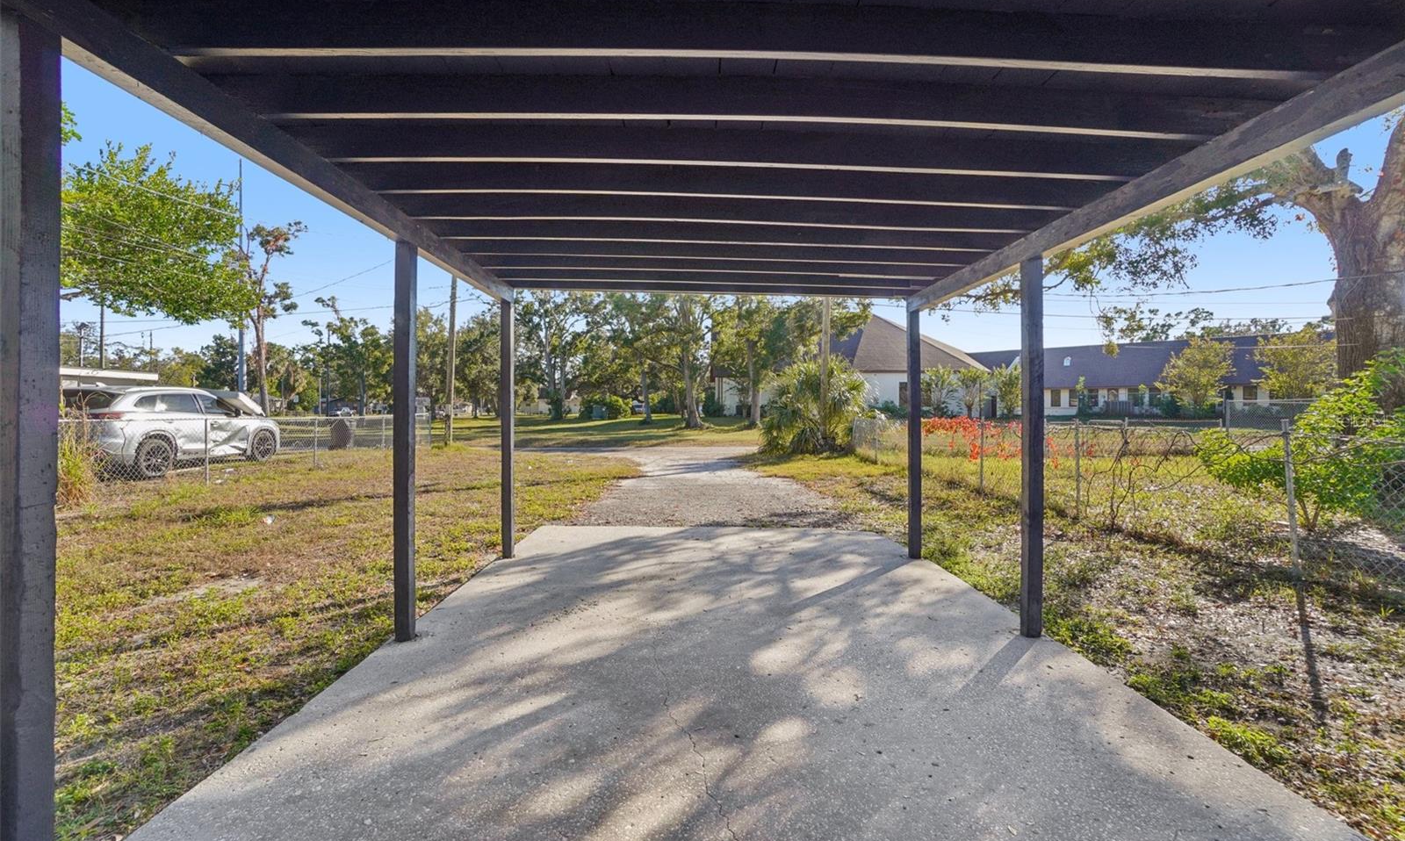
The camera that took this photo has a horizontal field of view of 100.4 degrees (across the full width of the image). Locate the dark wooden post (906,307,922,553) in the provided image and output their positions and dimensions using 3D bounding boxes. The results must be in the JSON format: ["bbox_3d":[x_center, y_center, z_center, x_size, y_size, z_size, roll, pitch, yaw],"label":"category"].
[{"bbox_3d":[2.021,0.138,5.542,0.090,2.334,0.090,0,1,-1],"label":"dark wooden post"}]

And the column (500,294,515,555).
[{"bbox_3d":[-1.820,0.095,5.500,0.089,2.380,0.089,0,1,-1],"label":"column"}]

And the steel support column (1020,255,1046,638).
[{"bbox_3d":[2.032,0.171,3.597,0.090,2.302,0.090,0,1,-1],"label":"steel support column"}]

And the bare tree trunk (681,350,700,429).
[{"bbox_3d":[-0.890,-2.260,43.000,1.250,5.800,1.000,0,1,0],"label":"bare tree trunk"}]

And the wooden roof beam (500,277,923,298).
[{"bbox_3d":[0.091,-1.294,5.538,4.000,0.145,0.041,1,1,-1],"label":"wooden roof beam"}]

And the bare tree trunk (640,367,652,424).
[{"bbox_3d":[-4.590,-2.070,48.000,0.950,4.650,0.750,0,1,0],"label":"bare tree trunk"}]

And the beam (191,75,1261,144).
[{"bbox_3d":[0.152,-1.225,2.262,4.200,0.140,0.040,1,1,-1],"label":"beam"}]

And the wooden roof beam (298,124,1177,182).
[{"bbox_3d":[0.145,-1.232,2.668,4.200,0.140,0.040,1,1,-1],"label":"wooden roof beam"}]

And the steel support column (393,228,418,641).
[{"bbox_3d":[-1.772,0.131,3.510,0.089,2.360,0.089,0,1,-1],"label":"steel support column"}]

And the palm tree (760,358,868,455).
[{"bbox_3d":[3.820,-0.460,19.800,3.500,3.200,3.300,0,1,0],"label":"palm tree"}]

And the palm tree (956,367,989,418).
[{"bbox_3d":[20.386,-2.083,44.000,2.390,3.920,2.390,0,1,-1],"label":"palm tree"}]

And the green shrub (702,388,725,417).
[{"bbox_3d":[0.980,-1.610,52.000,2.050,2.600,2.000,0,1,0],"label":"green shrub"}]

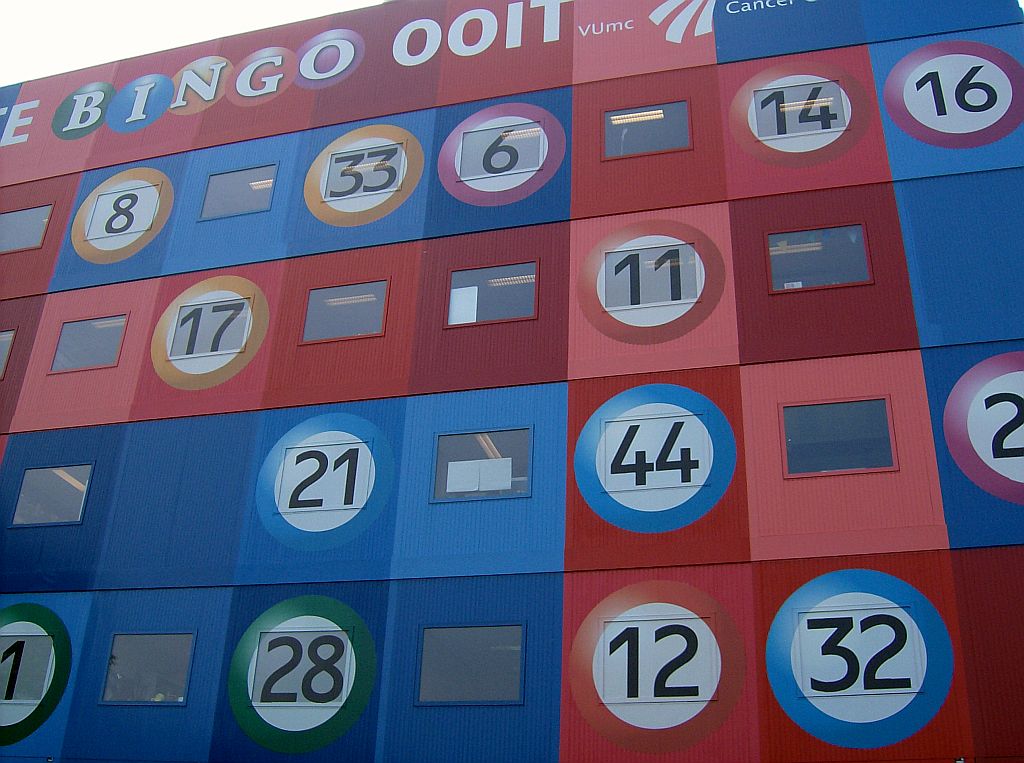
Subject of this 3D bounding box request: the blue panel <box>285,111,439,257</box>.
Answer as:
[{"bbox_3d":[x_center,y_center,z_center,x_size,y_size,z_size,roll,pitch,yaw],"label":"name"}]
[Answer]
[{"bbox_3d":[-2.579,-3.438,18.372,2.476,2.870,0.100,-5,-28,15],"label":"blue panel"}]

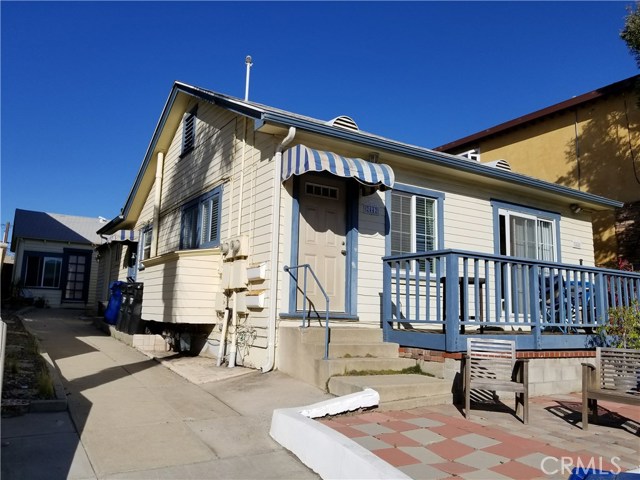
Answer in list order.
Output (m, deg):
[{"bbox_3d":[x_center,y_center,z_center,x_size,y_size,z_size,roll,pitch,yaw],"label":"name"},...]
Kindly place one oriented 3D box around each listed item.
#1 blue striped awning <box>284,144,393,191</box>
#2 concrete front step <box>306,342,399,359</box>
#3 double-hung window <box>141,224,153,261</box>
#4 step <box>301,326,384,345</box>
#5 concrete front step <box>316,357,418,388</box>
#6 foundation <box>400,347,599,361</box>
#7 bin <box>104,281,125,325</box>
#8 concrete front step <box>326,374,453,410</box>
[{"bbox_3d":[0.284,-0.992,6.842,1.430,0.480,0.800,7,-10,-30],"label":"blue striped awning"},{"bbox_3d":[0.380,1.412,6.130,1.200,0.180,0.340,5,-9,-22],"label":"concrete front step"},{"bbox_3d":[-4.774,0.162,13.157,0.120,1.050,0.980,7,-10,-33],"label":"double-hung window"},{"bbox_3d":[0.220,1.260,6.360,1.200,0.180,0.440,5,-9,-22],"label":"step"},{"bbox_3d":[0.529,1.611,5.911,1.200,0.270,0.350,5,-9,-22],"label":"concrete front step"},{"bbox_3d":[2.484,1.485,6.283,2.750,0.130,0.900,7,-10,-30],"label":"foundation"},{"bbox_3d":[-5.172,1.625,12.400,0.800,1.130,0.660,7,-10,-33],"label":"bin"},{"bbox_3d":[0.744,1.699,5.417,1.220,0.230,0.820,7,-10,-30],"label":"concrete front step"}]

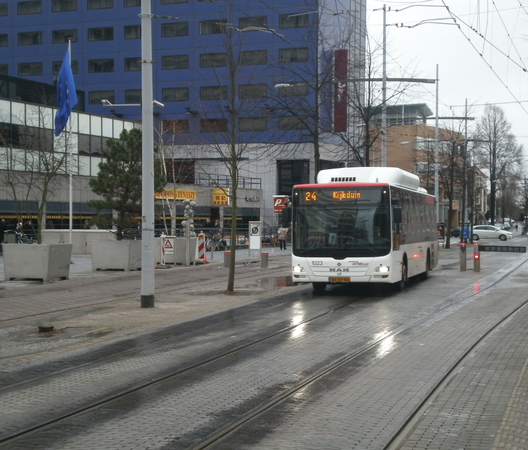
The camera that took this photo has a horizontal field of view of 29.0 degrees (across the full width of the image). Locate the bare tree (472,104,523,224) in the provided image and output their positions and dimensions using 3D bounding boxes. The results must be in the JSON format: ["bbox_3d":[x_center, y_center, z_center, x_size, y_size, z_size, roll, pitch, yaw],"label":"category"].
[{"bbox_3d":[30.800,-7.330,135.000,6.700,17.200,6.700,0,0,0],"label":"bare tree"}]

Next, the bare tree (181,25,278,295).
[{"bbox_3d":[-0.910,-1.860,27.000,2.600,7.300,2.600,0,0,0],"label":"bare tree"}]

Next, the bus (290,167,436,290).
[{"bbox_3d":[3.470,0.120,31.380,2.520,3.300,12.000,0,0,15],"label":"bus"}]

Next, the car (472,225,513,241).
[{"bbox_3d":[21.950,0.790,98.500,4.450,1.500,1.800,0,0,18],"label":"car"}]

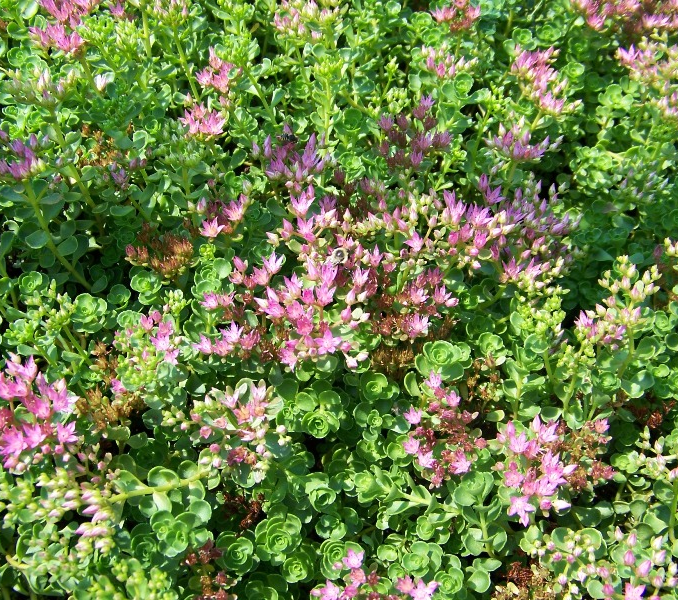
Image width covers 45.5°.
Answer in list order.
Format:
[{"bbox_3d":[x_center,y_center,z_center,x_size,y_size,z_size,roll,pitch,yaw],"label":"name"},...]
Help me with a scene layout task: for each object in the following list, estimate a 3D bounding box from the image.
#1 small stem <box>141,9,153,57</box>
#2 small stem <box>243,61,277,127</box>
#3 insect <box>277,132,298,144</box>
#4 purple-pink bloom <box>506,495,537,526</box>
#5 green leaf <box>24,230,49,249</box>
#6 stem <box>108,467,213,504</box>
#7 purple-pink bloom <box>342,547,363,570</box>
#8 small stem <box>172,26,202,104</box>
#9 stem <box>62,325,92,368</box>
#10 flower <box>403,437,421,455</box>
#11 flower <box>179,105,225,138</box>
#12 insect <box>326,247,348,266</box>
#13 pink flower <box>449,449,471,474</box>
[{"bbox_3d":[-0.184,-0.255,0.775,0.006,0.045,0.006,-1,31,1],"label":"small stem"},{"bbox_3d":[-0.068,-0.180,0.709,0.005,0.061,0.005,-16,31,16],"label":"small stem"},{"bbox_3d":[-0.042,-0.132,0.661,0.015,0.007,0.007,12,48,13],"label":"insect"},{"bbox_3d":[0.107,0.123,0.475,0.017,0.011,0.016,-3,51,0],"label":"purple-pink bloom"},{"bbox_3d":[-0.232,-0.046,0.620,0.018,0.006,0.013,-15,62,-12],"label":"green leaf"},{"bbox_3d":[-0.108,0.112,0.490,0.062,0.006,0.006,-14,81,-14],"label":"stem"},{"bbox_3d":[0.008,0.149,0.465,0.012,0.009,0.012,-3,51,0],"label":"purple-pink bloom"},{"bbox_3d":[-0.138,-0.215,0.741,0.005,0.072,0.005,-18,39,-5],"label":"small stem"},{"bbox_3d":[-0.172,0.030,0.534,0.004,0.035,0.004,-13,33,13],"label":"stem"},{"bbox_3d":[0.046,0.091,0.505,0.011,0.009,0.010,-3,51,0],"label":"flower"},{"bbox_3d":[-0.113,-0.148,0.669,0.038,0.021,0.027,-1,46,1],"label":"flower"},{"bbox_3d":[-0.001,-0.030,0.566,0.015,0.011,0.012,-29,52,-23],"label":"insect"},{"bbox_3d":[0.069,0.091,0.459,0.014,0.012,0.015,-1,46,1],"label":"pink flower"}]

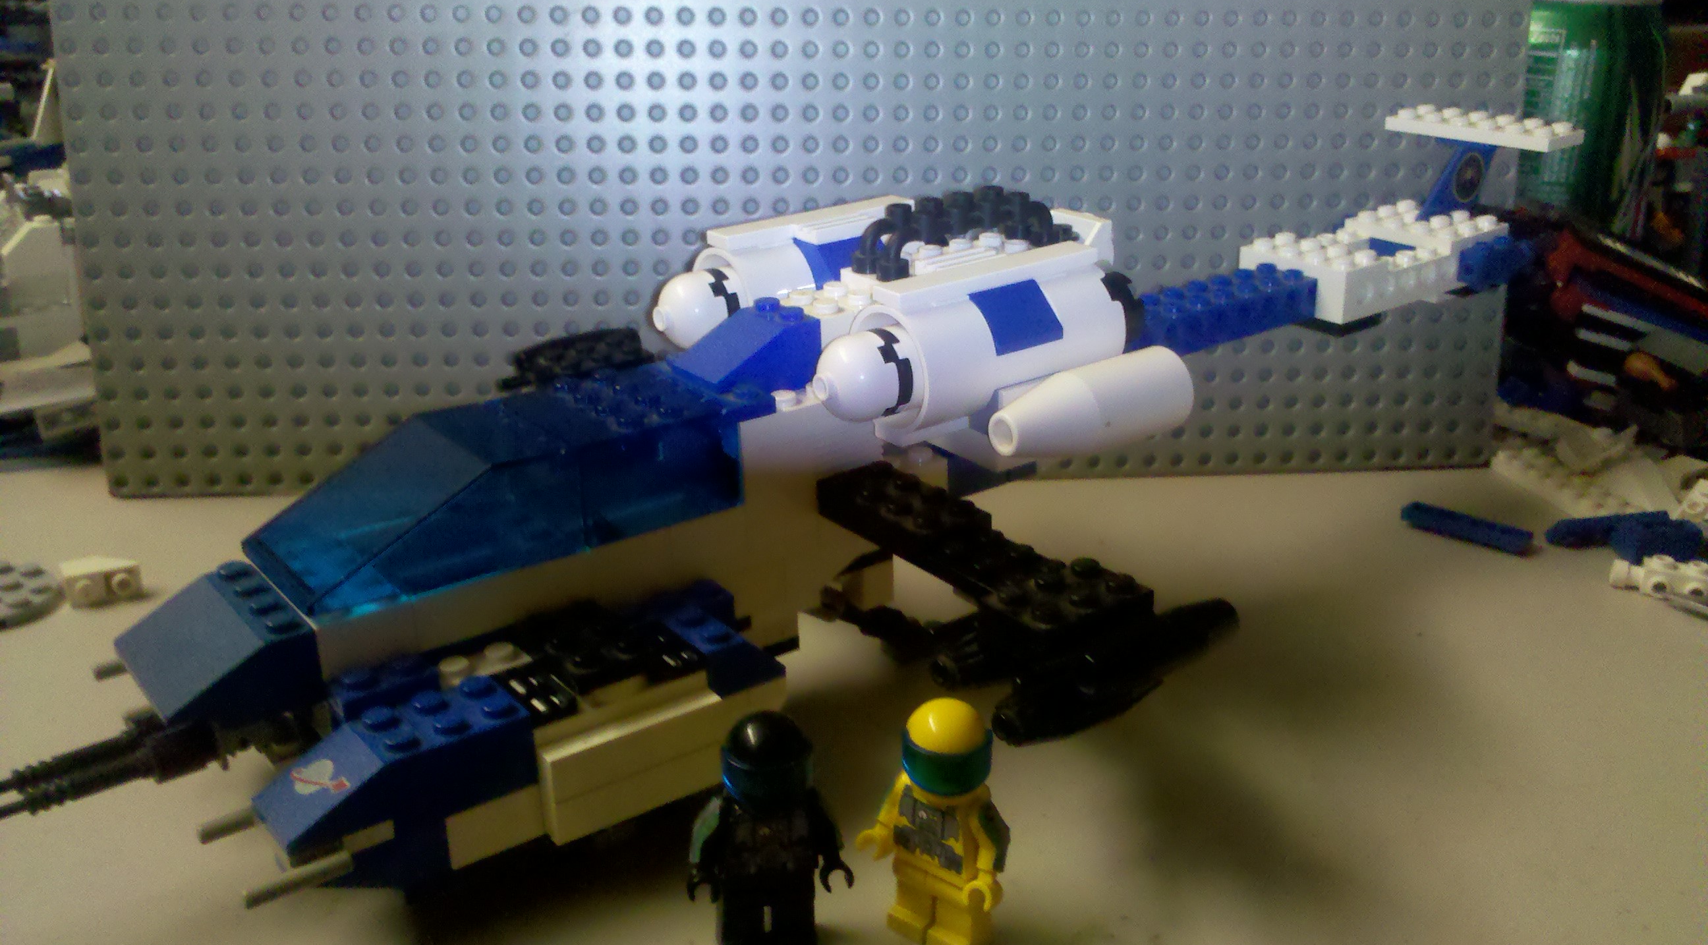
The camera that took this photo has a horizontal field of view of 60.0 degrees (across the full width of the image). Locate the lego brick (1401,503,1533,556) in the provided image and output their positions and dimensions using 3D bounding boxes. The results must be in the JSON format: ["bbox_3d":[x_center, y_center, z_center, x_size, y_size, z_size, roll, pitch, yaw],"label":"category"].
[{"bbox_3d":[0.156,0.015,0.375,0.032,0.004,0.008,18,28,37],"label":"lego brick"}]

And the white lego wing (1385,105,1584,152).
[{"bbox_3d":[0.165,-0.091,0.389,0.016,0.005,0.048,-16,26,-33],"label":"white lego wing"}]

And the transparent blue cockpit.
[{"bbox_3d":[-0.058,0.000,0.248,0.077,0.021,0.032,-16,26,-33],"label":"transparent blue cockpit"}]

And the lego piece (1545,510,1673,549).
[{"bbox_3d":[0.191,0.015,0.375,0.032,0.004,0.009,-4,23,-10],"label":"lego piece"}]

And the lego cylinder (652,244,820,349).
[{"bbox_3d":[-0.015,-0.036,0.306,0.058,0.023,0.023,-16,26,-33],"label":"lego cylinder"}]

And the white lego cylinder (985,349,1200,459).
[{"bbox_3d":[0.041,-0.011,0.259,0.038,0.016,0.016,-16,26,-33],"label":"white lego cylinder"}]

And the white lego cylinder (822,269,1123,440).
[{"bbox_3d":[0.020,-0.022,0.266,0.063,0.023,0.023,-16,26,-33],"label":"white lego cylinder"}]

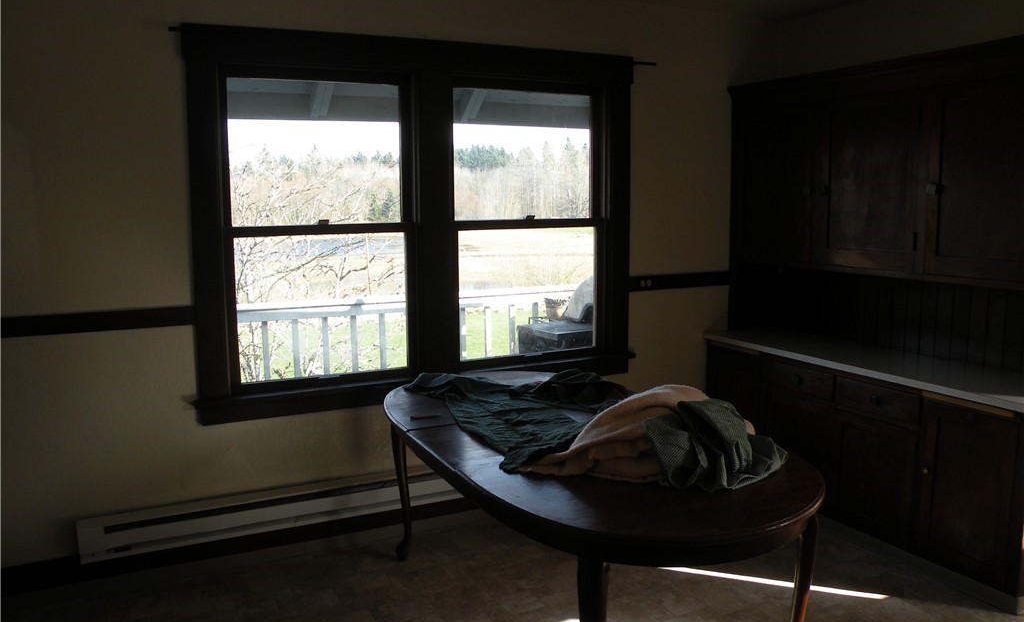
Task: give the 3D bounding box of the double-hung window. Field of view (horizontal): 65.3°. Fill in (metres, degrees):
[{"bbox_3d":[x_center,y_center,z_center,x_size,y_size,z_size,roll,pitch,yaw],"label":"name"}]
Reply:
[{"bbox_3d":[-0.350,-0.412,3.814,2.203,1.670,0.120,-4,9,-25],"label":"double-hung window"}]

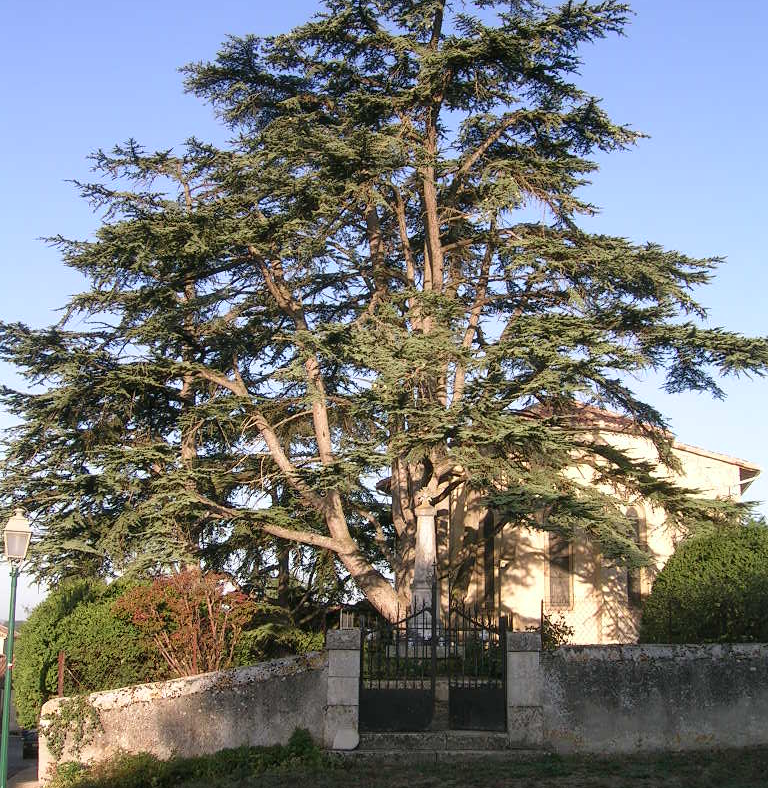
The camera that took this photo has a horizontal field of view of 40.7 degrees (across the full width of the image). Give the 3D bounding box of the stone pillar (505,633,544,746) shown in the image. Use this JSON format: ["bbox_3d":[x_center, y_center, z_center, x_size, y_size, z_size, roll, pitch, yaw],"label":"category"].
[{"bbox_3d":[1.975,4.122,14.496,0.490,1.640,0.480,1,-12,-5],"label":"stone pillar"}]

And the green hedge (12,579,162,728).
[{"bbox_3d":[-4.542,4.076,16.402,2.350,2.400,2.300,0,-12,0],"label":"green hedge"}]

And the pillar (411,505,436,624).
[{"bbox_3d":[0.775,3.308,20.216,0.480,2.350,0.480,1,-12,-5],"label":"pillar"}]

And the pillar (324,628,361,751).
[{"bbox_3d":[-0.572,4.094,14.419,0.500,1.660,0.480,1,-12,-5],"label":"pillar"}]

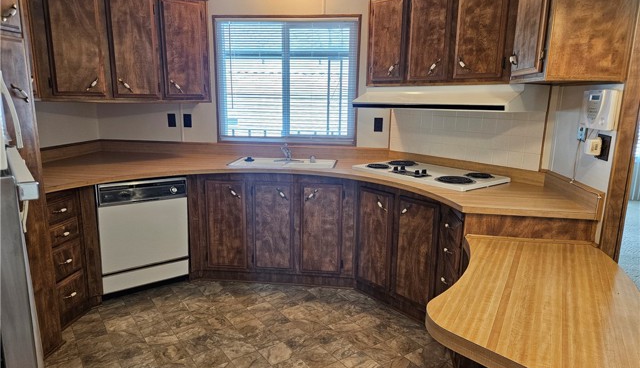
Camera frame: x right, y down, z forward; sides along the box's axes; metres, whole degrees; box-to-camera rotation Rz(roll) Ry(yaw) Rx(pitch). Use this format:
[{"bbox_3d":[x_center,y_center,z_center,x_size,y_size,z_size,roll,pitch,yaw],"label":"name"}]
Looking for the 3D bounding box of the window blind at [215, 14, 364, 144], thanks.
[{"bbox_3d":[-0.293,-0.888,3.704,1.220,1.058,0.048,2,11,6],"label":"window blind"}]

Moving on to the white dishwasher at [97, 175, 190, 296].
[{"bbox_3d":[-1.394,0.321,3.227,0.591,0.795,0.600,-7,14,-36],"label":"white dishwasher"}]

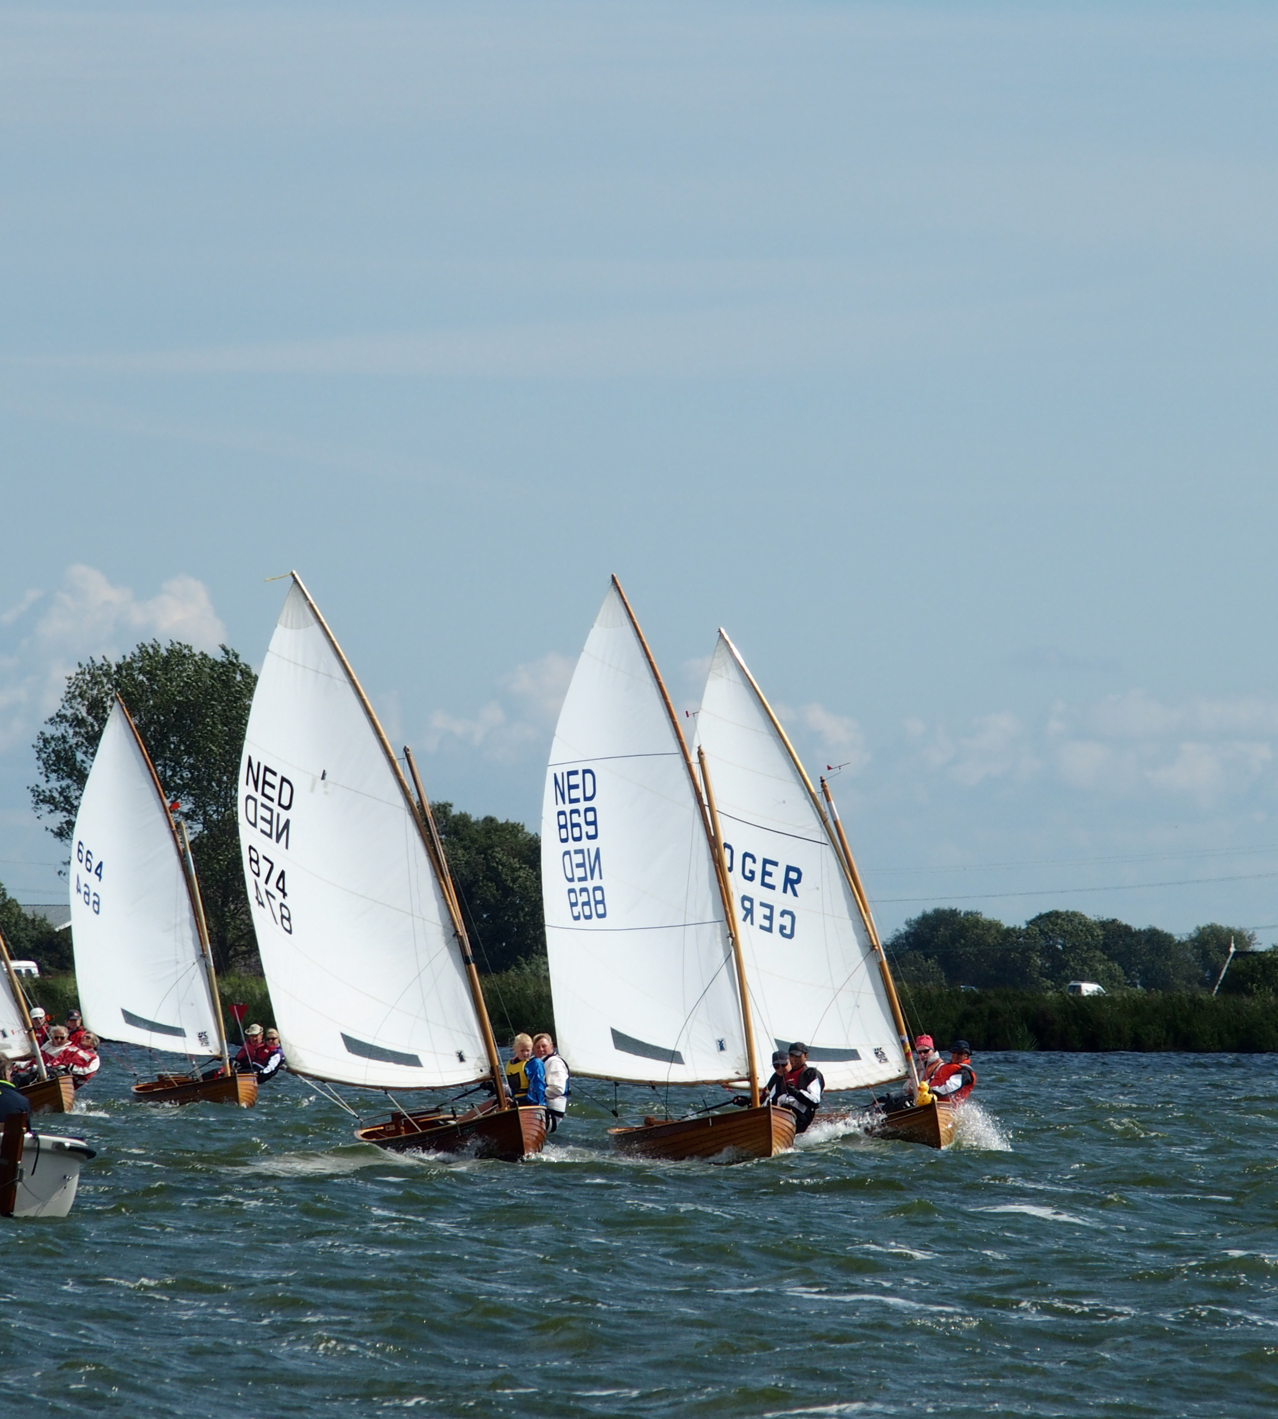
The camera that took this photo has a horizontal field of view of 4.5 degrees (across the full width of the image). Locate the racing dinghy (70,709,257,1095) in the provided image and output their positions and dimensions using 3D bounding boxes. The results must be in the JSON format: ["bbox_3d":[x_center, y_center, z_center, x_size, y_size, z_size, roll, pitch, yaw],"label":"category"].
[{"bbox_3d":[-6.300,2.563,213.952,2.070,5.450,3.680,-9,1,-13],"label":"racing dinghy"}]

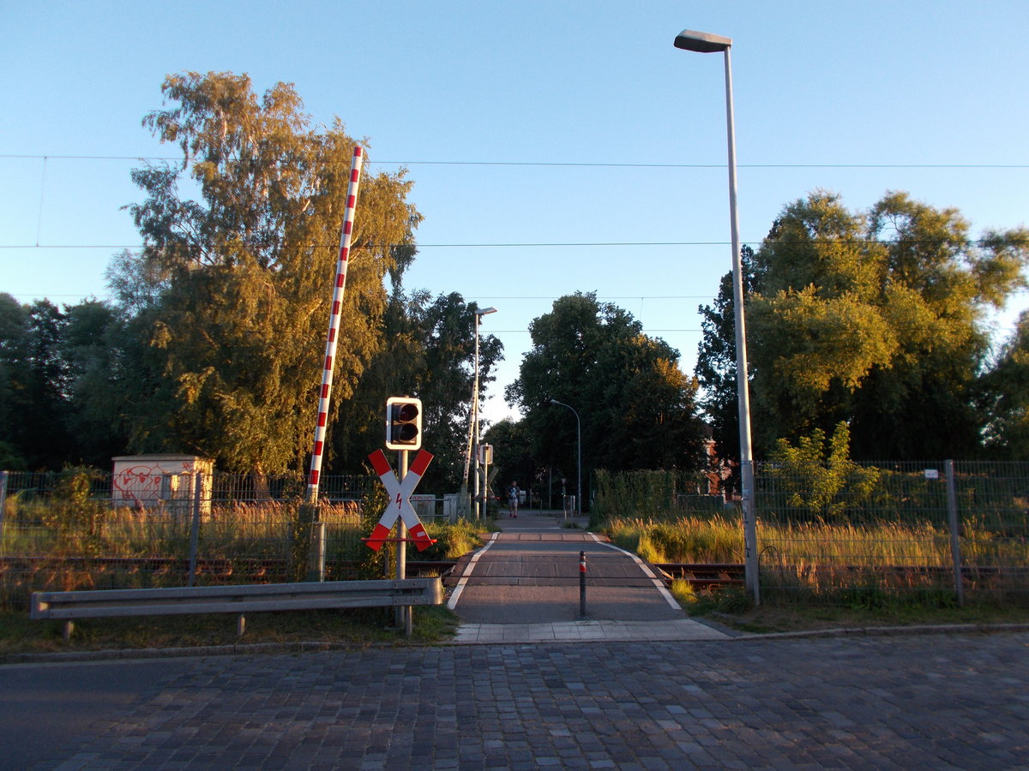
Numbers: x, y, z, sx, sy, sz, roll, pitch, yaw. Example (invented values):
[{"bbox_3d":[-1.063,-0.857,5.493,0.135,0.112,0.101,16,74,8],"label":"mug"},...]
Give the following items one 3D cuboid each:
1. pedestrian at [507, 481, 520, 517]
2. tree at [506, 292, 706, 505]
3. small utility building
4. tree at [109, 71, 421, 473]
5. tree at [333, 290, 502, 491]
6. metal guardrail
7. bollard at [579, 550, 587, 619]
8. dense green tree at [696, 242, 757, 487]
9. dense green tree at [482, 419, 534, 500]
[{"bbox_3d":[-0.021,5.588,37.746,0.560,1.740,0.420,0,-8,-1],"label":"pedestrian"},{"bbox_3d":[6.294,0.975,53.384,13.711,15.329,12.340,0,-8,0],"label":"tree"},{"bbox_3d":[-14.129,4.271,31.353,3.350,2.868,1.800,-1,-8,5],"label":"small utility building"},{"bbox_3d":[-11.022,-4.447,35.464,13.465,21.278,12.118,0,-8,0],"label":"tree"},{"bbox_3d":[-5.442,0.902,43.296,9.398,12.864,8.458,0,-8,0],"label":"tree"},{"bbox_3d":[-3.265,2.711,9.263,4.792,0.651,0.240,1,-8,-5],"label":"metal guardrail"},{"bbox_3d":[0.855,2.511,9.745,0.085,0.832,0.085,0,-8,0],"label":"bollard"},{"bbox_3d":[13.234,-0.479,46.519,4.873,16.497,4.873,0,-8,0],"label":"dense green tree"},{"bbox_3d":[-0.449,6.169,61.742,4.286,7.368,3.858,0,-8,0],"label":"dense green tree"}]

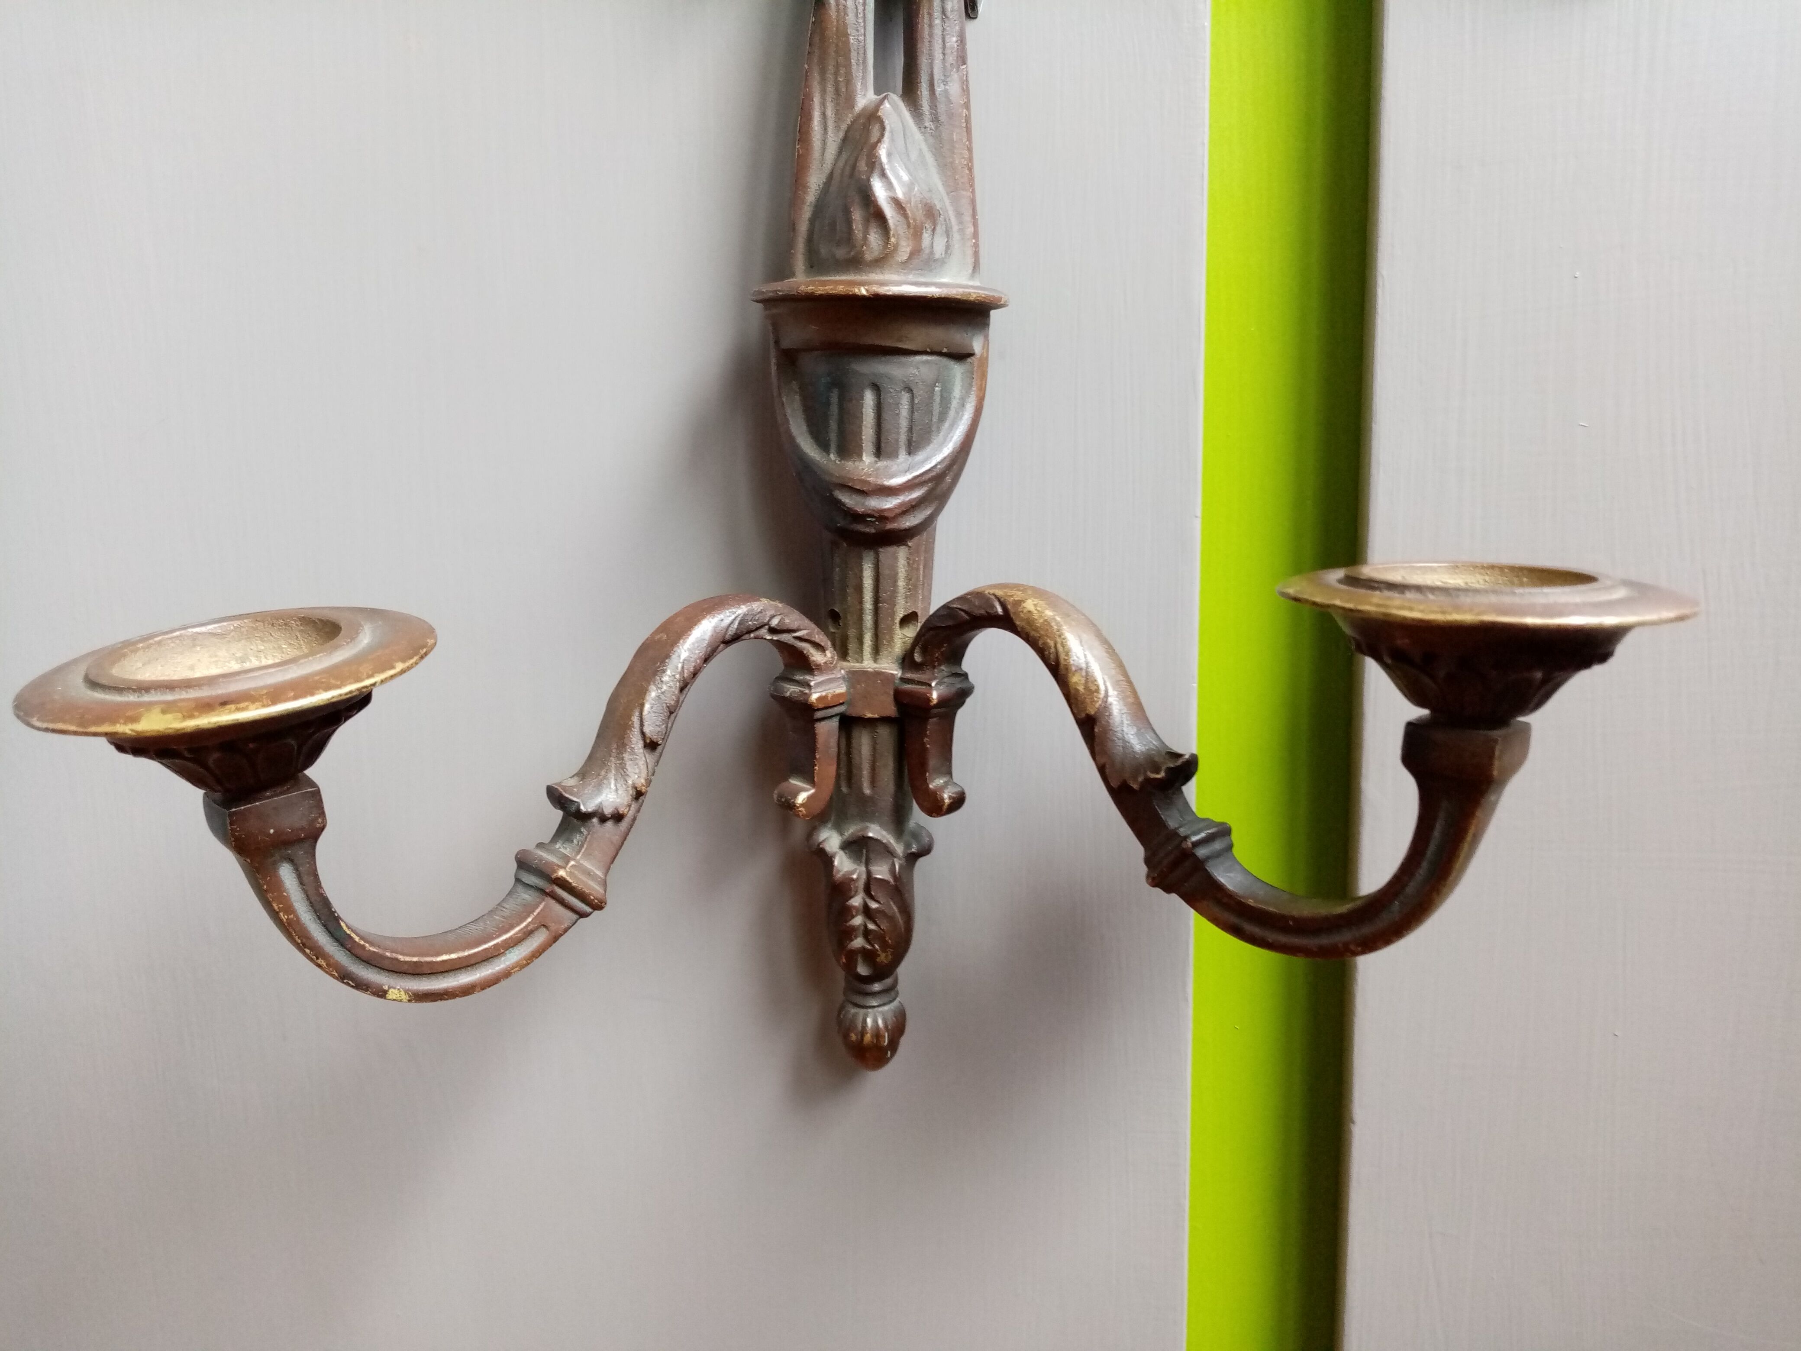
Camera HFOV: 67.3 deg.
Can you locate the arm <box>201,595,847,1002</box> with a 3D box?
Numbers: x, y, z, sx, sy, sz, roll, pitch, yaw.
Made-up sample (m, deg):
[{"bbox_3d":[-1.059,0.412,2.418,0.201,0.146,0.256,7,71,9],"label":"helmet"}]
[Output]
[{"bbox_3d":[-0.064,0.022,0.269,0.131,0.068,0.019,-11,12,-39],"label":"arm"}]

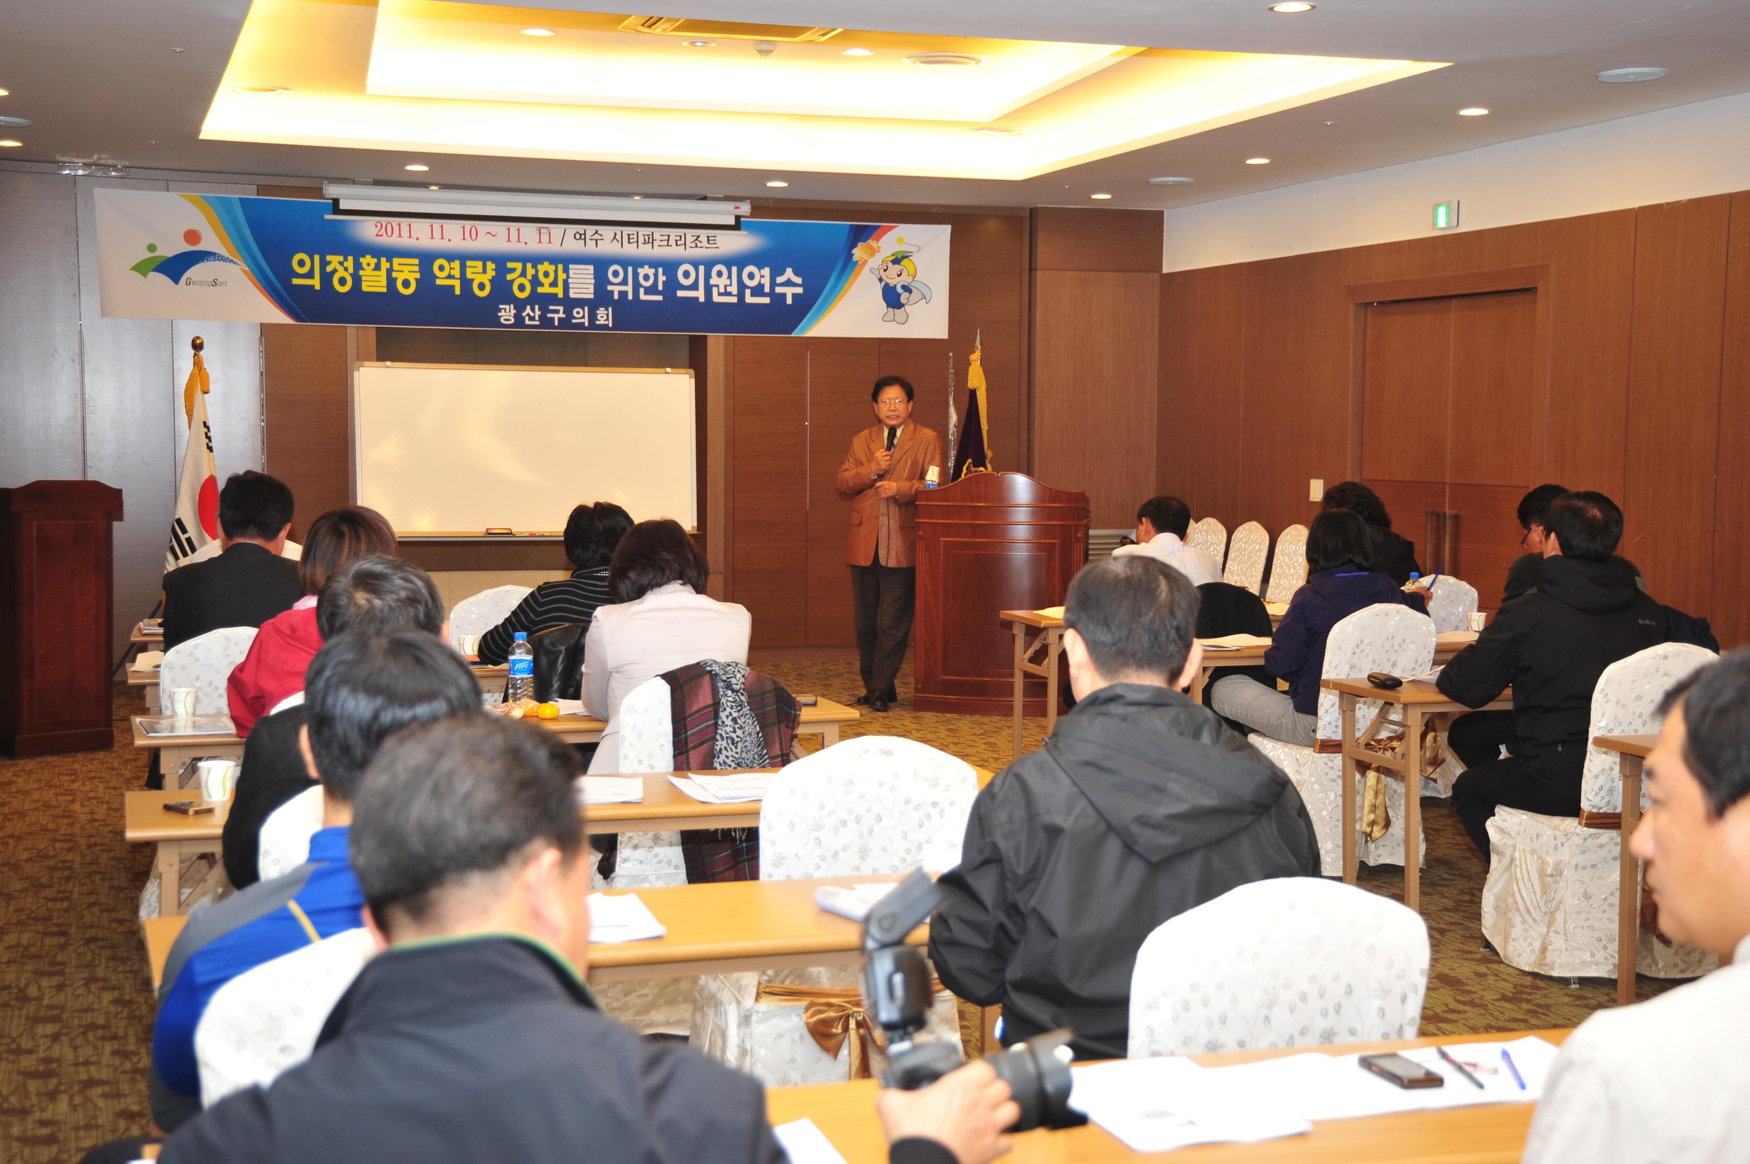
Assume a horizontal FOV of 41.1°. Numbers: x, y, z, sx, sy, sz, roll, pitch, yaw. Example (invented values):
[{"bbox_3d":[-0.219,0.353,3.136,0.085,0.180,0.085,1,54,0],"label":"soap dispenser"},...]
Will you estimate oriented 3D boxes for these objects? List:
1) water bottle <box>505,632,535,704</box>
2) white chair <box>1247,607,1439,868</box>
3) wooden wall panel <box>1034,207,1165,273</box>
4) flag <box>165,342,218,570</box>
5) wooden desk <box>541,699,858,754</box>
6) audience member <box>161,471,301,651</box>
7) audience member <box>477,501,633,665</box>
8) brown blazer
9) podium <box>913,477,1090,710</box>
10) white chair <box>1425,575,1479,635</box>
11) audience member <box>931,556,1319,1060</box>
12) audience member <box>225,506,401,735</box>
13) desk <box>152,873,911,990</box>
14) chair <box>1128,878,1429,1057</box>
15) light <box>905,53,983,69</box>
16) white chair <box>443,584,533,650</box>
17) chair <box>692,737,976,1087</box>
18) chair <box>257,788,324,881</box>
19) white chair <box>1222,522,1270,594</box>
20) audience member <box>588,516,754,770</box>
[{"bbox_3d":[-0.917,0.234,6.067,0.067,0.213,0.067,-1,4,-17],"label":"water bottle"},{"bbox_3d":[1.512,0.499,7.711,0.450,0.905,0.560,-1,4,-24],"label":"white chair"},{"bbox_3d":[1.390,-2.138,14.608,0.900,0.400,0.050,-1,4,-17],"label":"wooden wall panel"},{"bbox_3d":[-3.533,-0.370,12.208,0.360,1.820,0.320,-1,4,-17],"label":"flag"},{"bbox_3d":[-0.951,0.706,6.007,1.810,0.720,0.450,-1,4,-17],"label":"wooden desk"},{"bbox_3d":[-1.824,0.346,6.641,0.510,1.310,0.720,-1,4,-18],"label":"audience member"},{"bbox_3d":[-0.897,0.373,6.931,0.580,1.230,0.720,-1,4,-18],"label":"audience member"},{"bbox_3d":[0.075,-0.453,12.174,0.570,0.750,0.380,1,4,6],"label":"brown blazer"},{"bbox_3d":[0.653,0.044,11.974,0.860,1.220,0.540,1,4,7],"label":"podium"},{"bbox_3d":[1.977,0.415,9.034,0.460,0.905,0.560,-1,4,-18],"label":"white chair"},{"bbox_3d":[0.293,0.585,3.273,0.540,1.280,0.820,0,4,-10],"label":"audience member"},{"bbox_3d":[-1.190,0.449,5.338,0.520,1.260,0.820,0,4,-11],"label":"audience member"},{"bbox_3d":[-0.154,0.857,3.546,1.800,0.720,0.450,-1,4,-18],"label":"desk"},{"bbox_3d":[0.416,0.789,3.072,0.440,0.900,0.550,0,4,-15],"label":"chair"},{"bbox_3d":[0.336,-2.536,11.342,0.385,0.050,0.385,1,4,0],"label":"light"},{"bbox_3d":[-1.349,0.445,8.211,0.440,0.900,0.550,-1,4,-18],"label":"white chair"},{"bbox_3d":[-0.110,0.705,4.316,0.440,0.900,0.550,-1,4,-22],"label":"chair"},{"bbox_3d":[-0.872,0.748,4.090,0.460,0.910,0.540,-1,4,-17],"label":"chair"},{"bbox_3d":[2.039,0.087,13.997,0.550,0.905,0.450,-1,4,-18],"label":"white chair"},{"bbox_3d":[-0.546,0.460,5.822,0.470,1.245,0.700,-1,4,-17],"label":"audience member"}]

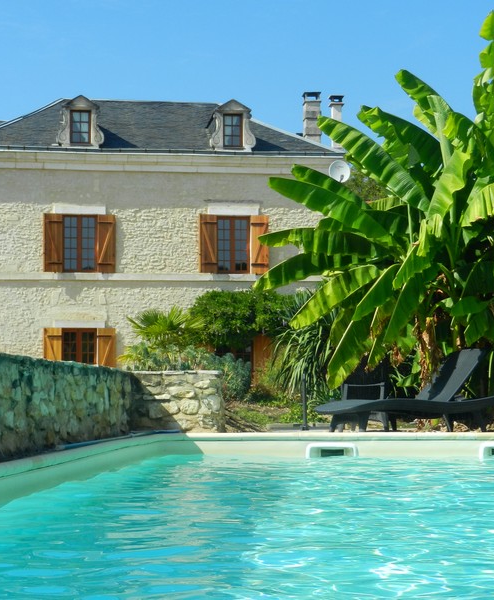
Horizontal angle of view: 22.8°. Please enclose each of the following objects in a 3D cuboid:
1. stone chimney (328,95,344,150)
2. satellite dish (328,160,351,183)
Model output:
[{"bbox_3d":[2.983,-5.960,41.200,0.460,1.950,0.460,0,-4,-8],"label":"stone chimney"},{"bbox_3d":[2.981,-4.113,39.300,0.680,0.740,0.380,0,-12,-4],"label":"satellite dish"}]

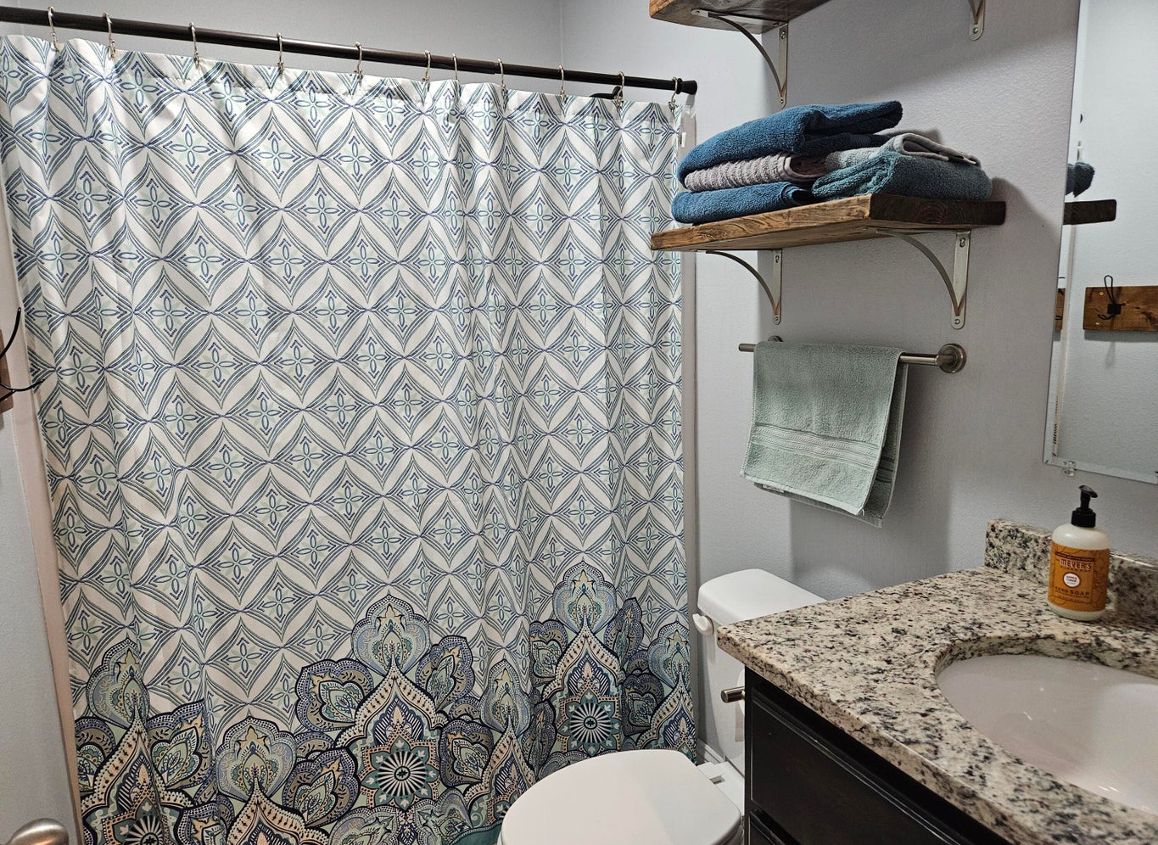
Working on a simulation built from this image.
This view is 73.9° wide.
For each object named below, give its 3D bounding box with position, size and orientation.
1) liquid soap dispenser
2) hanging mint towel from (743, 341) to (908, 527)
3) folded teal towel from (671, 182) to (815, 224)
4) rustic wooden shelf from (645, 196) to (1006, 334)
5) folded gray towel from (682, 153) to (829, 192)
[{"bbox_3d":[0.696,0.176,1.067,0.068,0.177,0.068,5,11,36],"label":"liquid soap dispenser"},{"bbox_3d":[0.456,0.003,1.534,0.091,0.312,0.422,-5,10,-24],"label":"hanging mint towel"},{"bbox_3d":[0.368,-0.404,1.430,0.228,0.068,0.403,-5,10,-24],"label":"folded teal towel"},{"bbox_3d":[0.414,-0.269,1.410,0.294,0.198,0.587,-5,10,-24],"label":"rustic wooden shelf"},{"bbox_3d":[0.371,-0.451,1.423,0.220,0.052,0.366,-5,10,-24],"label":"folded gray towel"}]

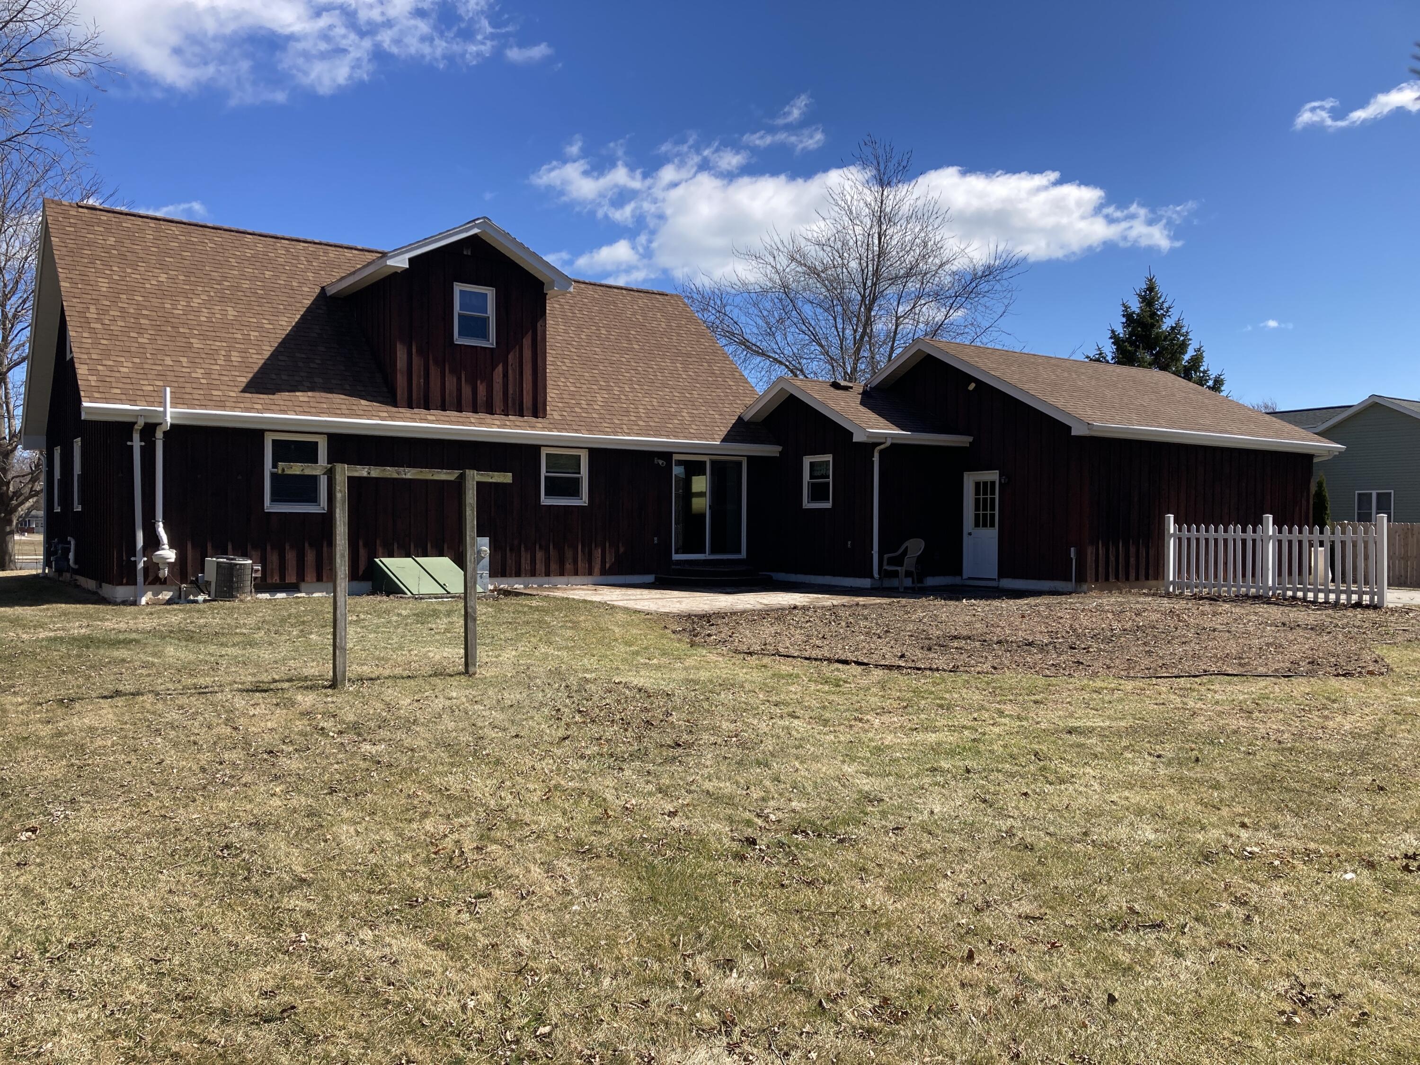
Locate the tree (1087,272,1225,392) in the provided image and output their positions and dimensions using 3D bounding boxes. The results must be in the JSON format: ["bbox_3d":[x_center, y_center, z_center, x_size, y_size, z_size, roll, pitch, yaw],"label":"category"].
[{"bbox_3d":[15.776,-4.191,41.037,6.000,10.664,6.000,0,0,0],"label":"tree"}]

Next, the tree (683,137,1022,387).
[{"bbox_3d":[4.552,-5.655,36.047,10.800,13.480,10.800,0,0,0],"label":"tree"}]

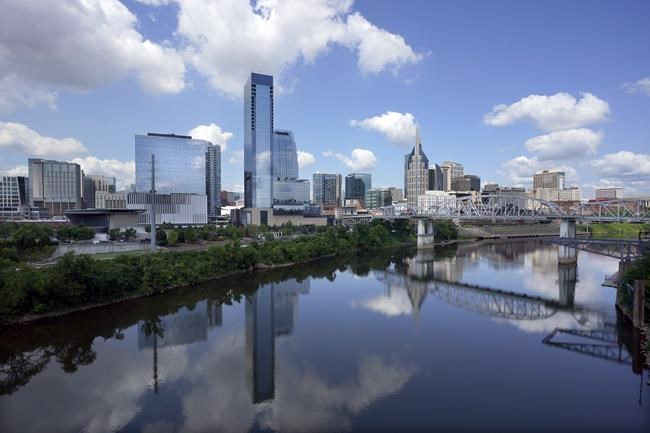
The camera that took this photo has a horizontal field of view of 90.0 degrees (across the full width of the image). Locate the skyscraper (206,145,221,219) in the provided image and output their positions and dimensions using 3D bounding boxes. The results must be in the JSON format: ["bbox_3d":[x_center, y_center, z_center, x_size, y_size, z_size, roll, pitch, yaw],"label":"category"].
[{"bbox_3d":[-142.130,-39.280,411.440,21.000,94.000,27.000,-1,1,-24],"label":"skyscraper"}]

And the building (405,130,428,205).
[{"bbox_3d":[199.000,-94.570,695.890,45.000,188.000,50.000,0,1,19],"label":"building"}]

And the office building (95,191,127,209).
[{"bbox_3d":[-256.000,-10.350,393.900,31.000,39.000,30.000,0,1,-23],"label":"office building"}]

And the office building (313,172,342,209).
[{"bbox_3d":[6.090,-53.770,809.270,52.000,102.000,50.000,-1,1,-30],"label":"office building"}]

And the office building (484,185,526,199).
[{"bbox_3d":[386.000,-31.680,704.660,68.000,62.000,55.000,0,1,-23],"label":"office building"}]

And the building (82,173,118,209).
[{"bbox_3d":[-312.390,-23.910,449.670,36.000,61.000,32.000,-1,1,-24],"label":"building"}]

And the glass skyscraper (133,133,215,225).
[{"bbox_3d":[-160.590,-34.700,344.000,76.000,92.000,42.000,-1,1,-22],"label":"glass skyscraper"}]

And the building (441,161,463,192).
[{"bbox_3d":[353.530,-84.140,903.830,44.000,144.000,40.000,-1,1,-29],"label":"building"}]

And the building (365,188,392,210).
[{"bbox_3d":[122.600,-28.590,744.650,34.000,57.000,52.000,-1,1,-32],"label":"building"}]

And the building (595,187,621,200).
[{"bbox_3d":[732.850,-42.160,839.480,36.000,56.000,52.000,-1,1,-27],"label":"building"}]

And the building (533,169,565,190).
[{"bbox_3d":[582.000,-66.390,843.250,26.000,114.000,62.000,0,1,-23],"label":"building"}]

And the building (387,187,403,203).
[{"bbox_3d":[180.000,-39.540,829.500,34.000,62.000,34.000,-1,1,-30],"label":"building"}]

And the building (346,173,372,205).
[{"bbox_3d":[88.000,-59.460,849.330,46.000,108.000,44.000,0,1,-23],"label":"building"}]

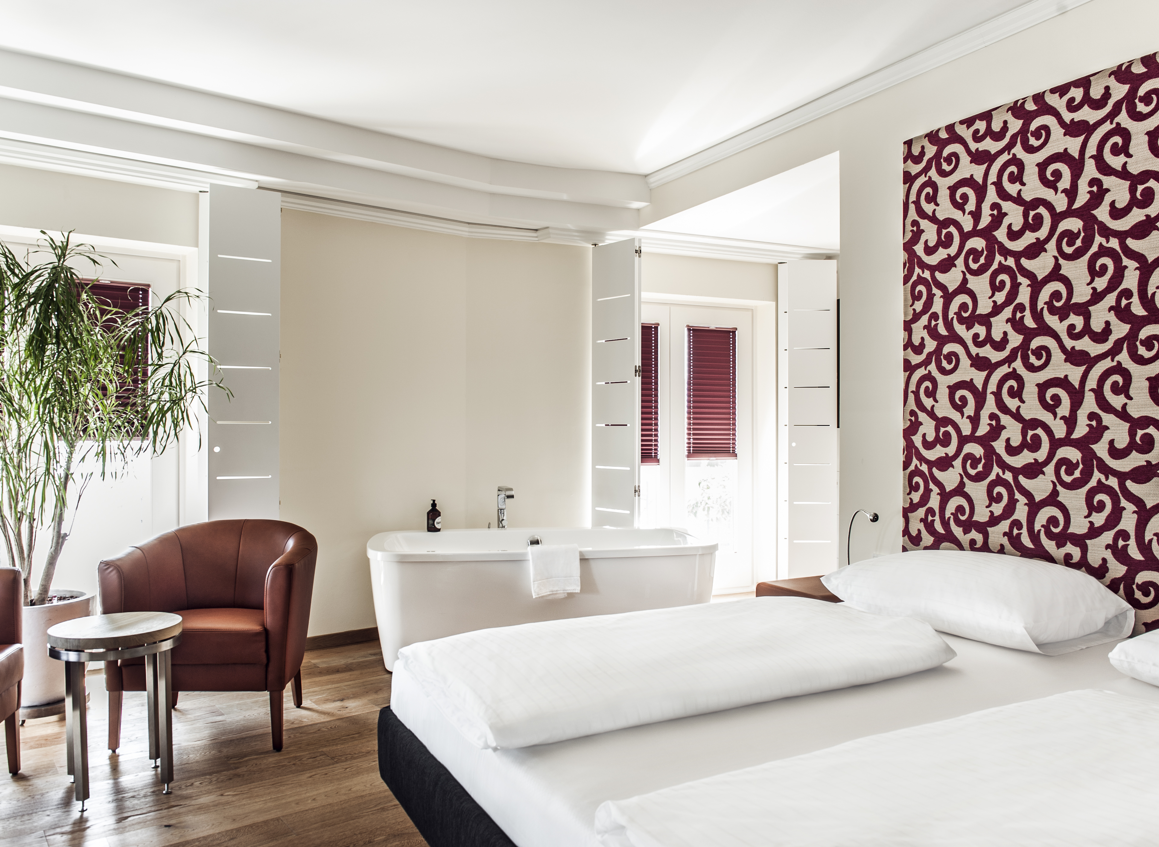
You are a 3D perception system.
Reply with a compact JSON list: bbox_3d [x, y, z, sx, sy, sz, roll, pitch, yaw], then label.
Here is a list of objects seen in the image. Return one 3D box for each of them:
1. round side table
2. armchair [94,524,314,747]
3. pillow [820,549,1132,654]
[{"bbox_3d":[-1.451,0.893,2.674,0.374,0.513,0.374,0,0,-34],"label":"round side table"},{"bbox_3d":[-1.340,0.768,3.232,0.684,0.765,0.610,0,0,-3],"label":"armchair"},{"bbox_3d":[1.272,0.548,2.785,0.500,0.190,0.790,0,0,-29],"label":"pillow"}]

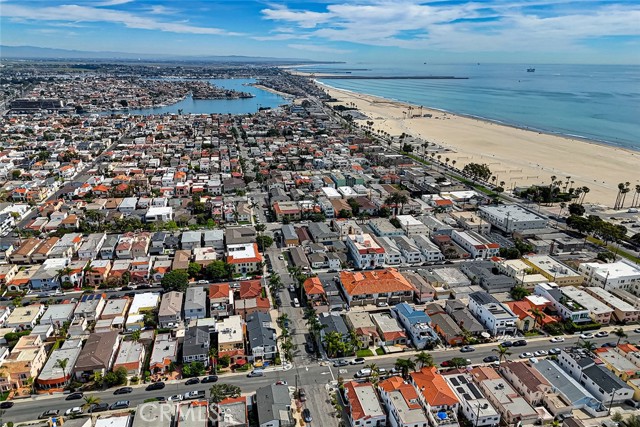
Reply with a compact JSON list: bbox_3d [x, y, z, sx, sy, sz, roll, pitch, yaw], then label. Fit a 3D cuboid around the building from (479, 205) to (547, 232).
[{"bbox_3d":[113.385,3.434,272.880,26.500,7.100,28.100,-5,19,-14],"label":"building"}]

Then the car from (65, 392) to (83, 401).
[{"bbox_3d":[-69.886,52.041,131.748,4.450,1.480,1.800,-3,19,-11],"label":"car"}]

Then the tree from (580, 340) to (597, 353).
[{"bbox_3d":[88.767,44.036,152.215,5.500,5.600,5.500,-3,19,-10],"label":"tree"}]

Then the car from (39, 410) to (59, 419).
[{"bbox_3d":[-73.124,54.225,124.882,4.750,1.620,1.880,-3,19,-11],"label":"car"}]

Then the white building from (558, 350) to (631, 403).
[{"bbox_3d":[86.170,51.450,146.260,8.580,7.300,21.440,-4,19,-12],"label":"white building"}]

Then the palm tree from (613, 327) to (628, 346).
[{"bbox_3d":[99.844,42.296,154.184,5.307,8.293,5.307,-3,19,-11],"label":"palm tree"}]

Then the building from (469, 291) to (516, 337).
[{"bbox_3d":[63.773,36.988,172.029,8.400,6.700,19.000,-3,19,-11],"label":"building"}]

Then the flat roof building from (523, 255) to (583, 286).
[{"bbox_3d":[109.330,27.660,219.730,14.190,6.500,23.790,-4,19,-12],"label":"flat roof building"}]

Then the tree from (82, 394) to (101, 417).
[{"bbox_3d":[-65.580,55.290,132.850,5.200,6.700,5.200,-4,19,-12],"label":"tree"}]

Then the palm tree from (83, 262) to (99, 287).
[{"bbox_3d":[-96.911,26.041,194.863,6.300,10.800,6.300,-3,19,-10],"label":"palm tree"}]

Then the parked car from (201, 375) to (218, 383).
[{"bbox_3d":[-33.062,49.849,139.330,4.600,1.500,1.850,-3,19,-11],"label":"parked car"}]

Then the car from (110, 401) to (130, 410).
[{"bbox_3d":[-55.562,53.148,128.352,4.750,1.680,1.880,-3,19,-11],"label":"car"}]

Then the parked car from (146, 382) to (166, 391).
[{"bbox_3d":[-47.904,50.839,135.698,4.900,1.700,1.950,-3,19,-11],"label":"parked car"}]

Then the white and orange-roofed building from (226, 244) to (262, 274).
[{"bbox_3d":[-35.819,21.129,218.888,15.000,6.100,22.300,-3,19,-11],"label":"white and orange-roofed building"}]

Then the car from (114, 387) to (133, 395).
[{"bbox_3d":[-60.700,54.690,143.040,4.700,1.500,1.850,-4,19,-12],"label":"car"}]

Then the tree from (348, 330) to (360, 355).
[{"bbox_3d":[12.190,45.310,161.040,4.200,8.800,4.200,-4,19,-12],"label":"tree"}]

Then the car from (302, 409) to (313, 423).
[{"bbox_3d":[-3.268,54.649,125.138,1.820,1.450,4.600,-3,19,-11],"label":"car"}]

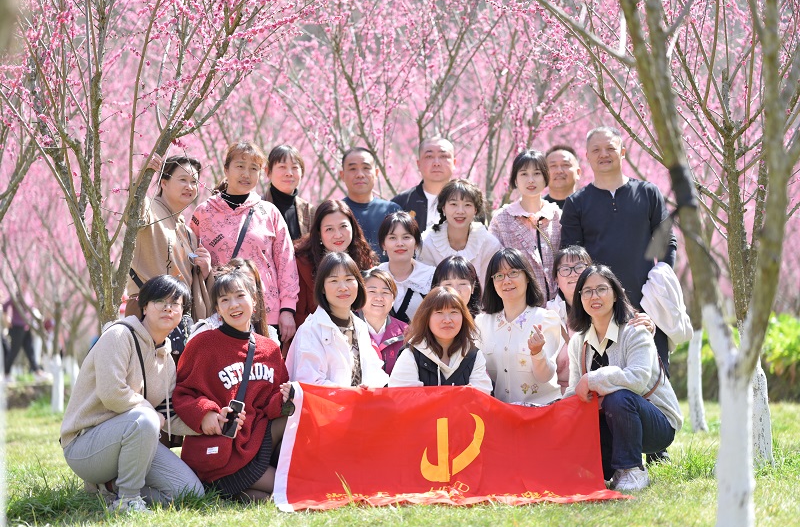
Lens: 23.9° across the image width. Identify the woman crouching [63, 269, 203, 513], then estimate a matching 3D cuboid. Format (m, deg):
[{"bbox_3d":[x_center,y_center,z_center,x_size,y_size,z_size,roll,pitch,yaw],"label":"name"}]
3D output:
[{"bbox_3d":[-1.159,0.565,8.150,0.520,1.020,0.680,1,-2,-43],"label":"woman crouching"}]

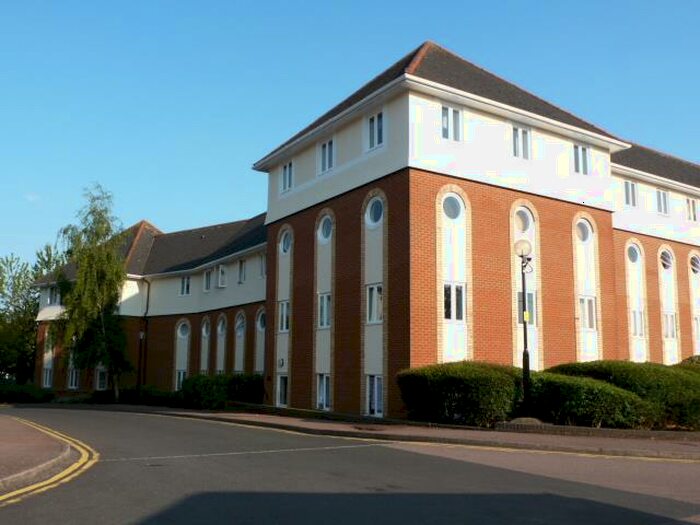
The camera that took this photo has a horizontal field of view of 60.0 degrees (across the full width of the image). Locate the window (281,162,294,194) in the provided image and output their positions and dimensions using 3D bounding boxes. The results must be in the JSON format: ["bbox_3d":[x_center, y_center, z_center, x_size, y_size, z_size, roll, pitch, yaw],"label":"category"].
[{"bbox_3d":[-2.398,-3.253,23.272,0.120,1.180,0.950,7,-12,-33],"label":"window"}]

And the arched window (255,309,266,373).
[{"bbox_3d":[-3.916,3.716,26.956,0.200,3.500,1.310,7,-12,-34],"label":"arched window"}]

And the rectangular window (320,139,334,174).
[{"bbox_3d":[-0.766,-3.631,20.842,0.120,1.200,0.920,7,-12,-33],"label":"rectangular window"}]

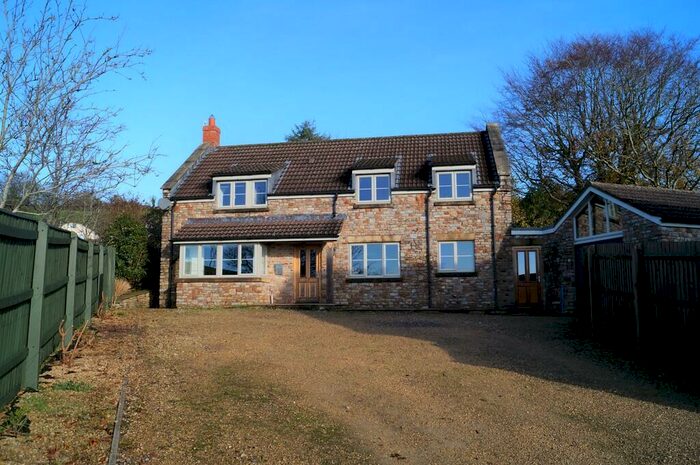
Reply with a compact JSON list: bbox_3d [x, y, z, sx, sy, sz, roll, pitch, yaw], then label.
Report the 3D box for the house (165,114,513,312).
[{"bbox_3d":[-0.360,-1.205,21.753,13.050,8.500,7.850,-1,-5,11],"label":"house"}]

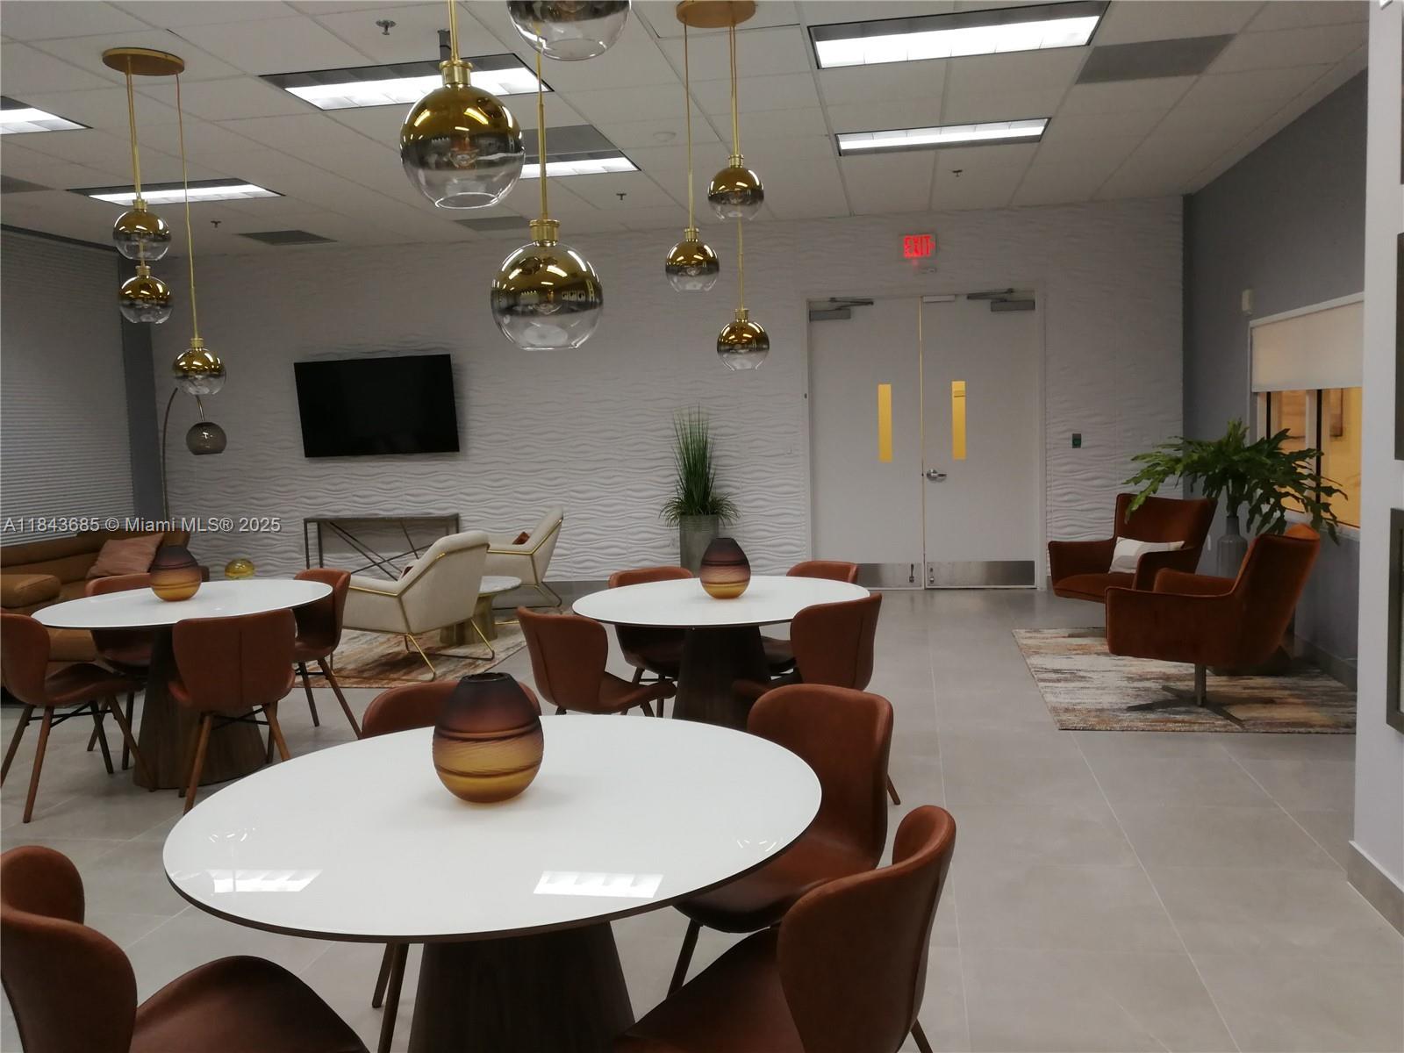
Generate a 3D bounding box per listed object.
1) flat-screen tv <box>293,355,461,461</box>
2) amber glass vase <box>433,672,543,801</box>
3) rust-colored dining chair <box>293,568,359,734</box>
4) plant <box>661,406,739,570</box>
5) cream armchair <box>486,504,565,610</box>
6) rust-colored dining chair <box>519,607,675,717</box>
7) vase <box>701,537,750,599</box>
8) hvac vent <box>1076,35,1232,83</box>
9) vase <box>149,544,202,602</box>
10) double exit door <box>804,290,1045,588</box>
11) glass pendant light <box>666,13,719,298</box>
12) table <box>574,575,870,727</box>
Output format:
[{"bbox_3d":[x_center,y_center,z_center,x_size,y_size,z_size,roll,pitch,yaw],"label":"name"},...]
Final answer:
[{"bbox_3d":[-2.905,-1.064,9.777,1.475,0.845,0.060,-1,14,11],"label":"flat-screen tv"},{"bbox_3d":[-0.410,0.396,2.099,0.212,0.235,0.212,-2,5,0],"label":"amber glass vase"},{"bbox_3d":[-1.949,0.632,5.214,0.480,0.820,0.540,3,7,42],"label":"rust-colored dining chair"},{"bbox_3d":[-0.022,-0.192,9.281,0.630,1.580,0.600,-1,5,11],"label":"plant"},{"bbox_3d":[-1.471,0.294,8.639,0.790,0.830,0.710,-2,5,-5],"label":"cream armchair"},{"bbox_3d":[-0.344,0.686,3.985,0.480,0.800,0.540,3,7,42],"label":"rust-colored dining chair"},{"bbox_3d":[0.092,0.163,4.465,0.205,0.245,0.205,-1,6,11],"label":"vase"},{"bbox_3d":[2.155,-2.234,5.245,0.600,0.030,0.590,-1,6,11],"label":"hvac vent"},{"bbox_3d":[-2.343,0.206,4.877,0.215,0.238,0.215,-2,5,0],"label":"vase"},{"bbox_3d":[1.821,-0.686,9.068,1.840,2.430,0.080,-1,6,11],"label":"double exit door"},{"bbox_3d":[-0.052,-1.517,4.496,0.222,1.086,0.222,-1,6,11],"label":"glass pendant light"},{"bbox_3d":[0.096,0.664,4.430,1.180,0.760,1.180,-2,5,0],"label":"table"}]

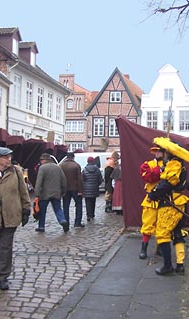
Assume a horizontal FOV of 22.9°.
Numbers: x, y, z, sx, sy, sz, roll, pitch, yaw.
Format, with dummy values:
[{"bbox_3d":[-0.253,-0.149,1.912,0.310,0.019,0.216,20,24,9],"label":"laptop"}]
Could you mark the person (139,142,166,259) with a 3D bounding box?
[{"bbox_3d":[0.979,0.690,7.550,0.520,1.800,0.450,0,0,-14],"label":"person"}]

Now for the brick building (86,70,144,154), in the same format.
[{"bbox_3d":[2.340,-3.930,52.000,6.000,11.100,8.000,0,0,7],"label":"brick building"}]

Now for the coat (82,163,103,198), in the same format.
[{"bbox_3d":[-0.051,0.533,11.850,0.510,0.920,0.360,0,0,3],"label":"coat"}]

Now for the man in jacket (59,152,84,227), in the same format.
[{"bbox_3d":[-0.545,0.720,11.050,0.620,1.760,0.450,0,0,5],"label":"man in jacket"}]

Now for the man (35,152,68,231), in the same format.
[{"bbox_3d":[-0.947,0.725,10.280,0.640,1.750,0.550,0,0,-27],"label":"man"}]

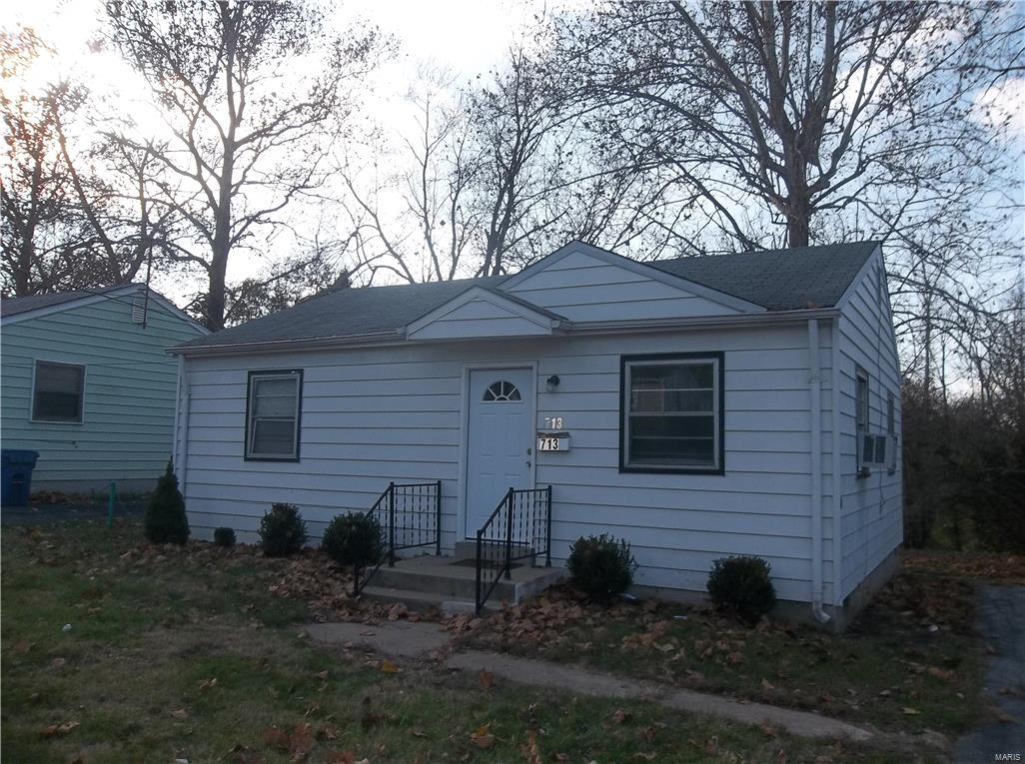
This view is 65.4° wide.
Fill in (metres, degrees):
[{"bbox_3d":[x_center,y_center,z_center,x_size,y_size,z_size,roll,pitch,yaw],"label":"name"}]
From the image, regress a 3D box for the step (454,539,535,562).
[{"bbox_3d":[-0.210,1.971,9.143,1.065,0.191,0.221,-2,-6,30],"label":"step"}]

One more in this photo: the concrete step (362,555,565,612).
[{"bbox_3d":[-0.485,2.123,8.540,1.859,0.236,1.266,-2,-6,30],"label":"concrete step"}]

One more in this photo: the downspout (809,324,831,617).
[{"bbox_3d":[2.900,0.831,7.520,0.160,2.840,0.190,-1,-6,29],"label":"downspout"}]

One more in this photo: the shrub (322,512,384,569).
[{"bbox_3d":[-1.921,1.915,9.620,0.740,0.700,0.720,1,-5,0],"label":"shrub"}]

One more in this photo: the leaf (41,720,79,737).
[{"bbox_3d":[-2.519,1.932,4.441,0.130,0.045,0.200,-2,-6,37],"label":"leaf"}]

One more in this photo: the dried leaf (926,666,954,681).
[{"bbox_3d":[3.243,2.219,6.058,0.200,0.050,0.130,-3,-7,43],"label":"dried leaf"}]

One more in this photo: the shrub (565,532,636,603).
[{"bbox_3d":[0.904,1.864,7.982,0.700,0.658,0.700,1,-5,0],"label":"shrub"}]

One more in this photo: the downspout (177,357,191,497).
[{"bbox_3d":[-4.904,0.948,11.798,0.130,2.680,0.180,-1,-6,29],"label":"downspout"}]

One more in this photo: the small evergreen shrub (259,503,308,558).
[{"bbox_3d":[-2.970,1.915,10.335,0.640,0.660,0.620,-1,-6,29],"label":"small evergreen shrub"}]

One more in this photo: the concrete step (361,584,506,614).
[{"bbox_3d":[-0.807,2.186,7.812,1.700,0.155,0.365,-1,-6,29],"label":"concrete step"}]

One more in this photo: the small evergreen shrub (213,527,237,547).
[{"bbox_3d":[-3.916,2.120,10.888,0.293,0.254,0.293,-2,-6,30],"label":"small evergreen shrub"}]

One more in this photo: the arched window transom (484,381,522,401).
[{"bbox_3d":[-0.119,0.110,9.383,0.538,0.236,0.050,-2,-6,30],"label":"arched window transom"}]

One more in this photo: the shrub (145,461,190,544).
[{"bbox_3d":[-4.869,1.690,11.270,0.635,1.190,0.635,-2,-6,30],"label":"shrub"}]

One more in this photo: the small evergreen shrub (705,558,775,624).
[{"bbox_3d":[2.098,1.906,7.318,0.614,0.593,0.614,-2,-6,30],"label":"small evergreen shrub"}]

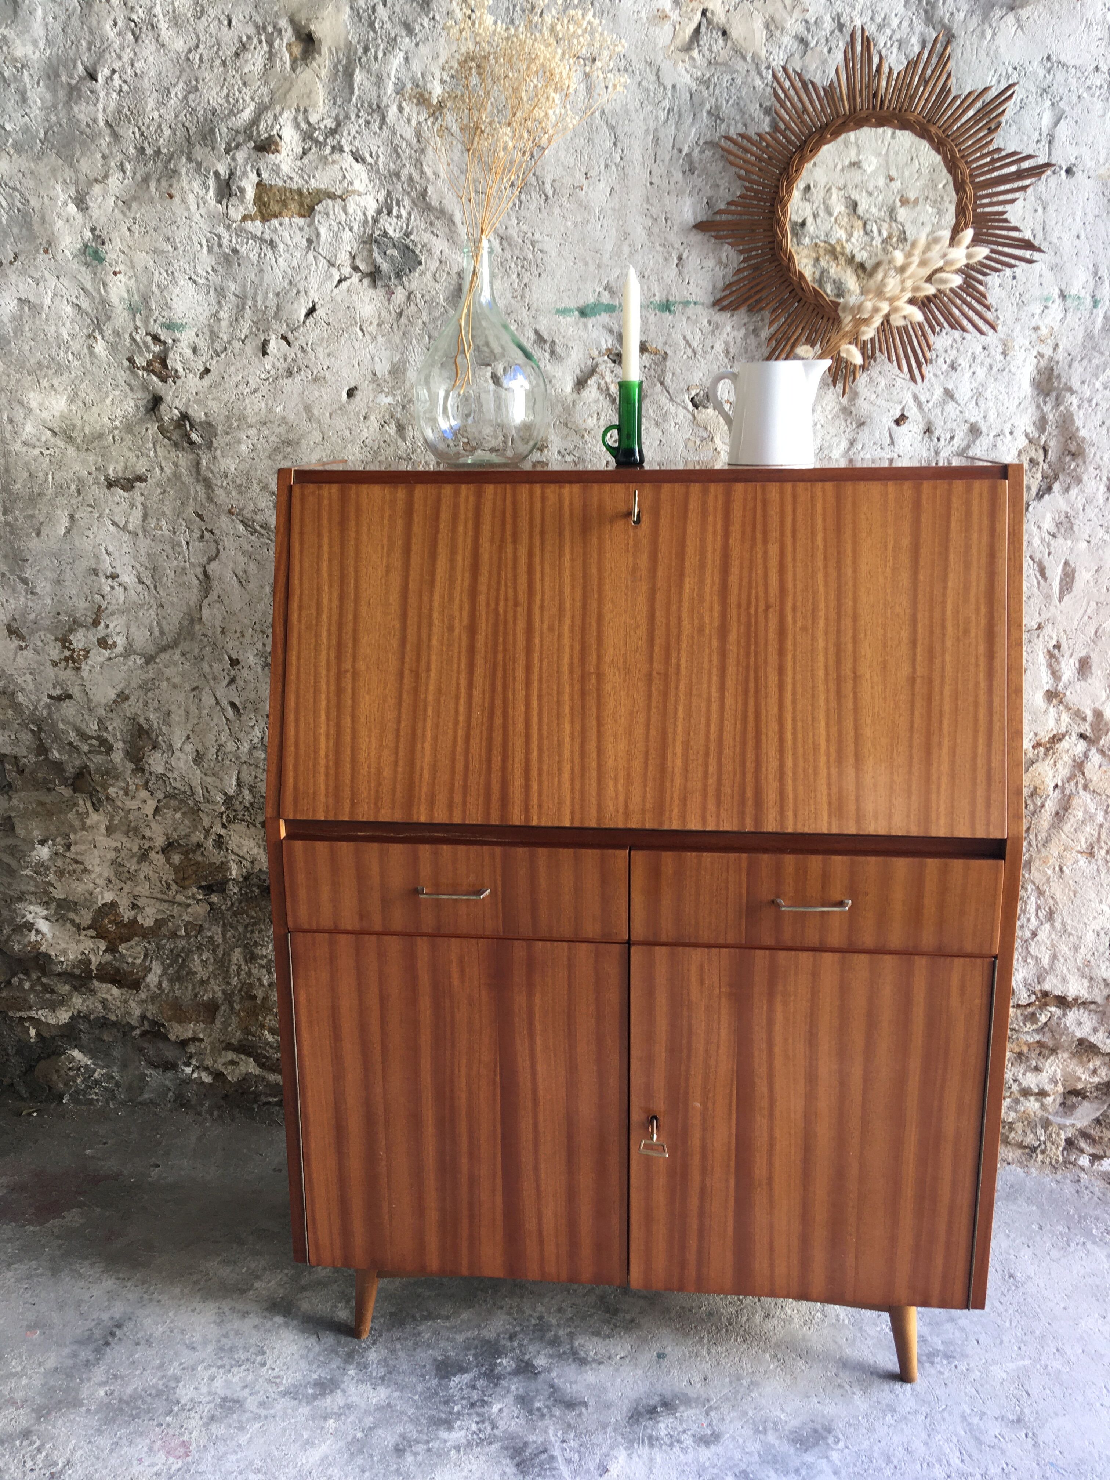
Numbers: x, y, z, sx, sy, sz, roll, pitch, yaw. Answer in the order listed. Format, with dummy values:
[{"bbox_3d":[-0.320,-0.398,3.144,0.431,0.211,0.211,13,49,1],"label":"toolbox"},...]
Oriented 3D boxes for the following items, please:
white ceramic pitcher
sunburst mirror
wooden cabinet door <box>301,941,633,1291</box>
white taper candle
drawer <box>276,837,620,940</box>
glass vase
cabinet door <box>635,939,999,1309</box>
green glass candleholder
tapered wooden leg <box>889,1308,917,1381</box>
[{"bbox_3d":[0.280,-0.428,1.626,0.157,0.131,0.113,1,14,6],"label":"white ceramic pitcher"},{"bbox_3d":[0.448,-0.750,1.772,0.491,0.484,0.040,1,14,6],"label":"sunburst mirror"},{"bbox_3d":[-0.121,0.476,1.598,0.430,0.479,0.022,1,14,6],"label":"wooden cabinet door"},{"bbox_3d":[0.099,-0.529,1.616,0.022,0.165,0.022,1,14,6],"label":"white taper candle"},{"bbox_3d":[-0.108,0.152,1.644,0.425,0.118,0.312,1,14,6],"label":"drawer"},{"bbox_3d":[-0.099,-0.511,1.653,0.182,0.288,0.182,1,14,6],"label":"glass vase"},{"bbox_3d":[0.310,0.486,1.551,0.432,0.481,0.022,1,14,6],"label":"cabinet door"},{"bbox_3d":[0.091,-0.420,1.645,0.057,0.110,0.038,1,14,6],"label":"green glass candleholder"},{"bbox_3d":[0.462,0.790,1.647,0.036,0.127,0.036,-8,5,8],"label":"tapered wooden leg"}]

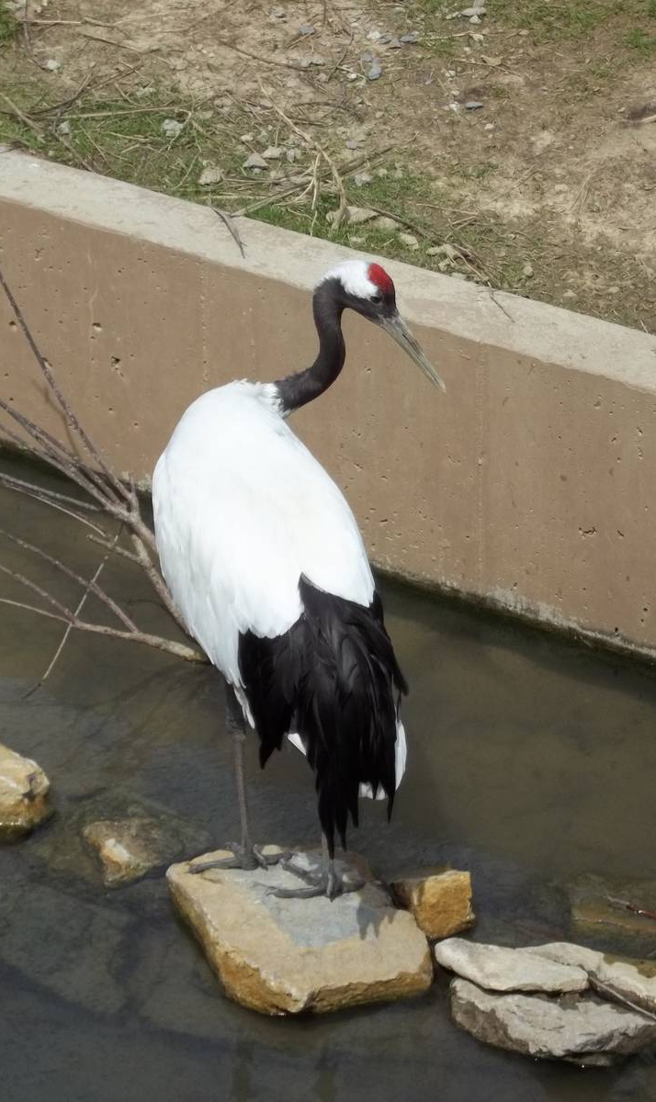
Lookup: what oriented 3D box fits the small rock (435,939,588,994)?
[{"bbox_3d":[0.285,0.672,6.467,0.240,0.045,0.100,12,31,23],"label":"small rock"}]

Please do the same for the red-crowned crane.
[{"bbox_3d":[0.000,0.085,6.571,0.480,1.080,0.600,-12,31,-19],"label":"red-crowned crane"}]

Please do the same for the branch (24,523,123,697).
[{"bbox_3d":[-0.470,0.109,7.553,0.020,0.170,0.408,12,31,22],"label":"branch"}]

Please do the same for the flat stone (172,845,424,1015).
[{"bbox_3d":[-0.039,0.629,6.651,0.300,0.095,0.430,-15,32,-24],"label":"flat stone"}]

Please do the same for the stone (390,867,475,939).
[{"bbox_3d":[0.173,0.593,6.806,0.145,0.090,0.110,2,30,4],"label":"stone"}]

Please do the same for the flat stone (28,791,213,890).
[{"bbox_3d":[-0.351,0.493,6.978,0.250,0.090,0.200,14,32,26],"label":"flat stone"}]

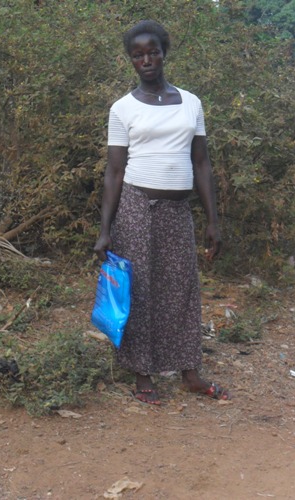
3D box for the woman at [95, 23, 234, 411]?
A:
[{"bbox_3d":[0.057,-0.156,3.974,0.560,1.650,0.370,-4,9,-22],"label":"woman"}]

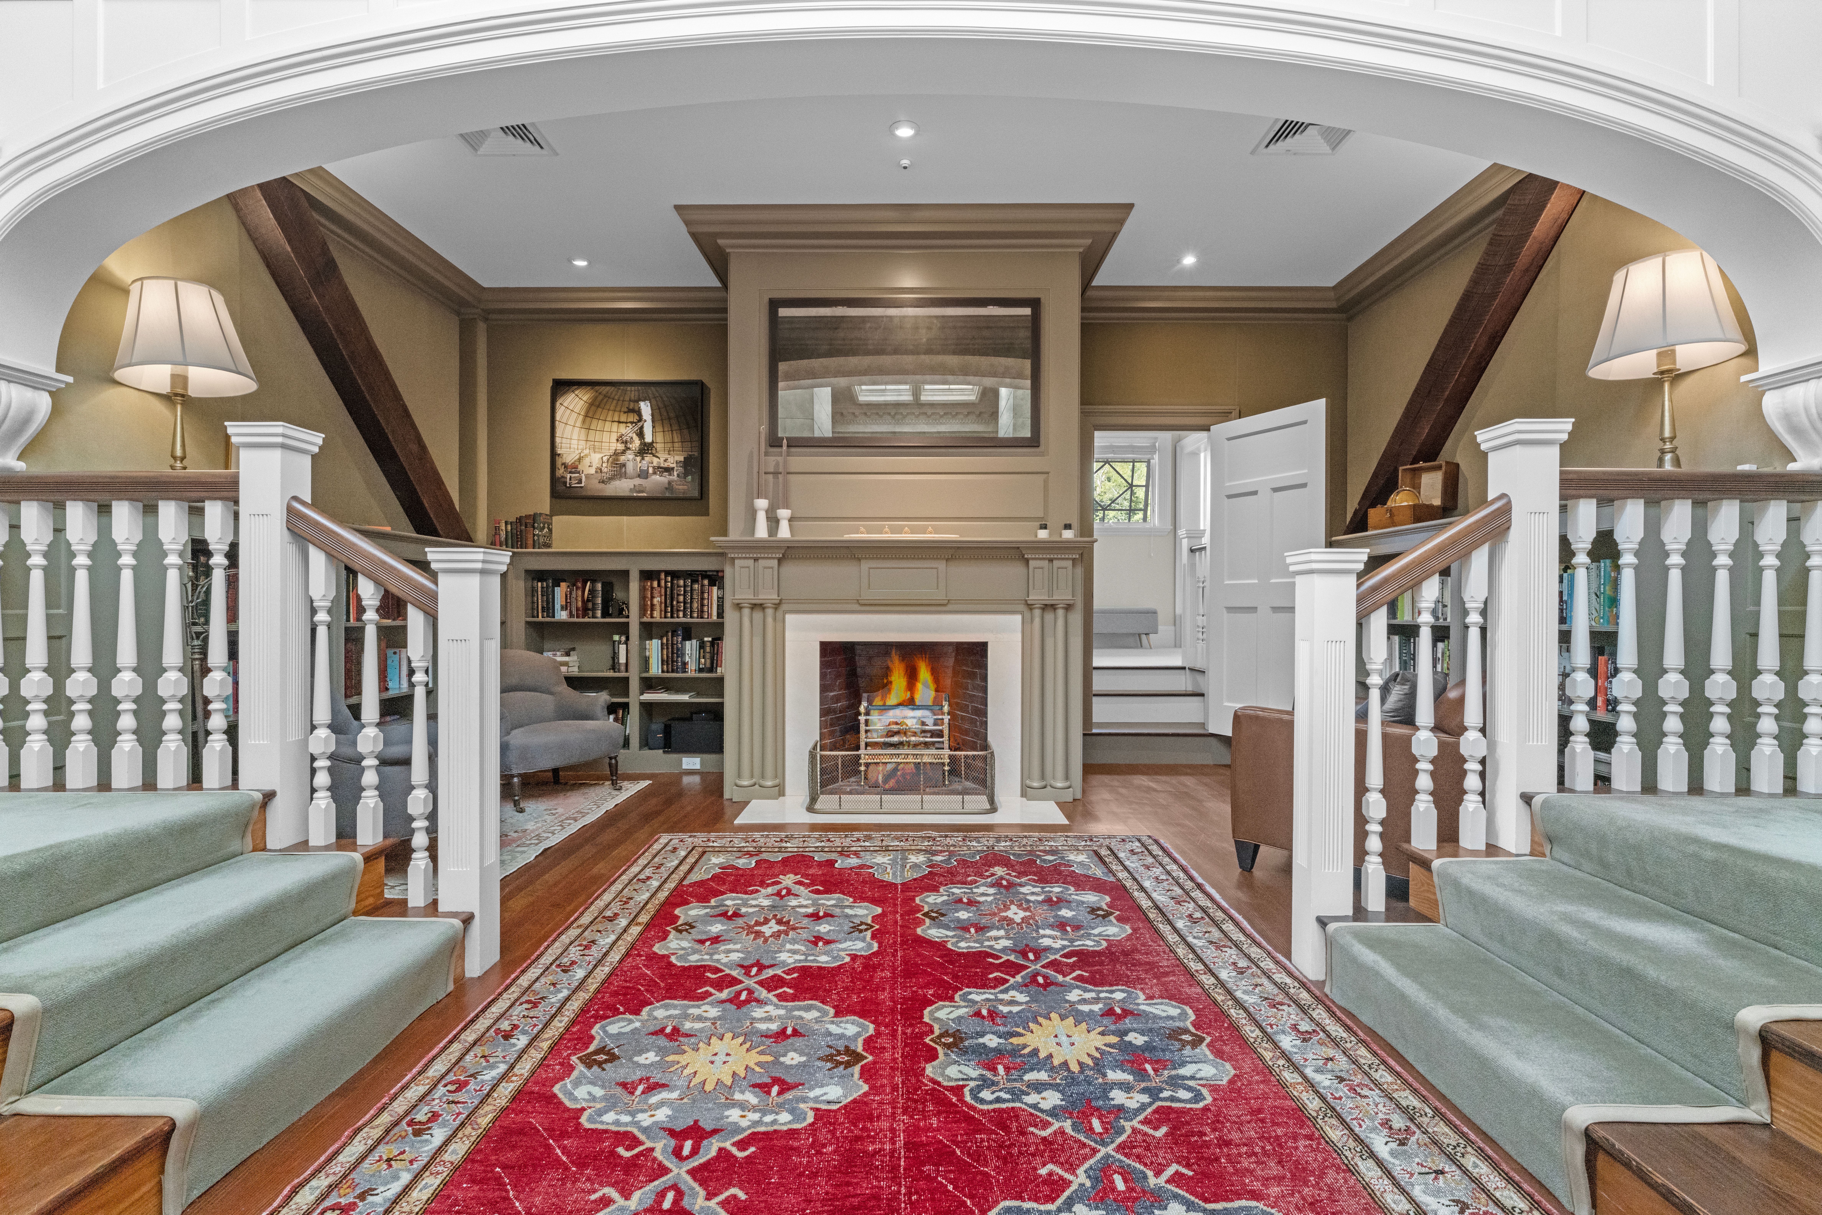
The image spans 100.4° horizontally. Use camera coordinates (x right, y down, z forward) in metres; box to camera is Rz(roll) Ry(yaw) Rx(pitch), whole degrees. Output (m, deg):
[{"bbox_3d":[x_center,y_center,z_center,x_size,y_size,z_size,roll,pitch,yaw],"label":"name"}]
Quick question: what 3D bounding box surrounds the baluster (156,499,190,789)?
[{"bbox_3d":[-2.129,0.108,2.190,0.043,0.820,0.043,0,0,-1],"label":"baluster"}]

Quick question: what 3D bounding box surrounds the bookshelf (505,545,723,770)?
[{"bbox_3d":[-1.800,0.341,4.910,1.480,1.400,0.290,0,0,-1],"label":"bookshelf"}]

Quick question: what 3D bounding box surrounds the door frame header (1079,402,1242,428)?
[{"bbox_3d":[1.610,-1.252,5.000,1.130,0.155,0.080,0,0,0],"label":"door frame header"}]

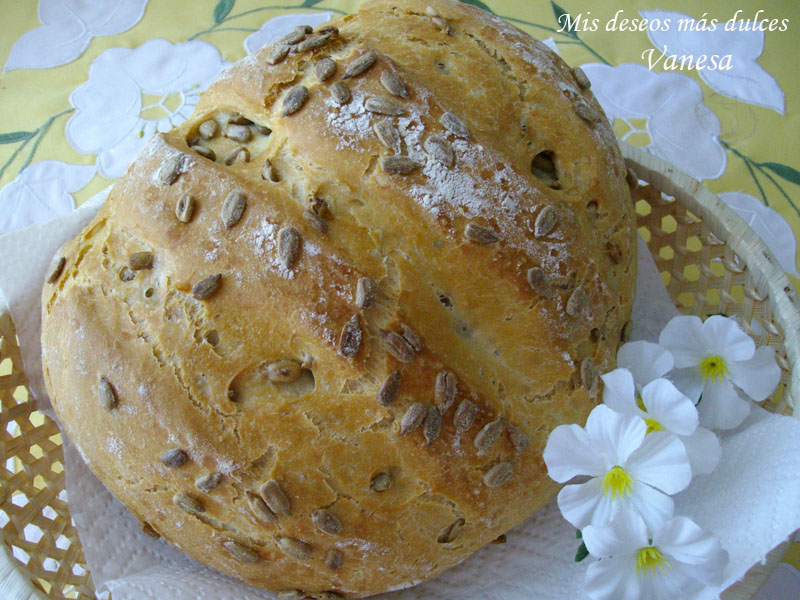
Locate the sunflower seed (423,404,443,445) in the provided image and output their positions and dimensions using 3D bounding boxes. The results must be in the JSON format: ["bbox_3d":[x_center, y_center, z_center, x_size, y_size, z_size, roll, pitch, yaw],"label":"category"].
[{"bbox_3d":[0.009,0.036,0.238,0.005,0.004,0.012,8,84,-8],"label":"sunflower seed"}]

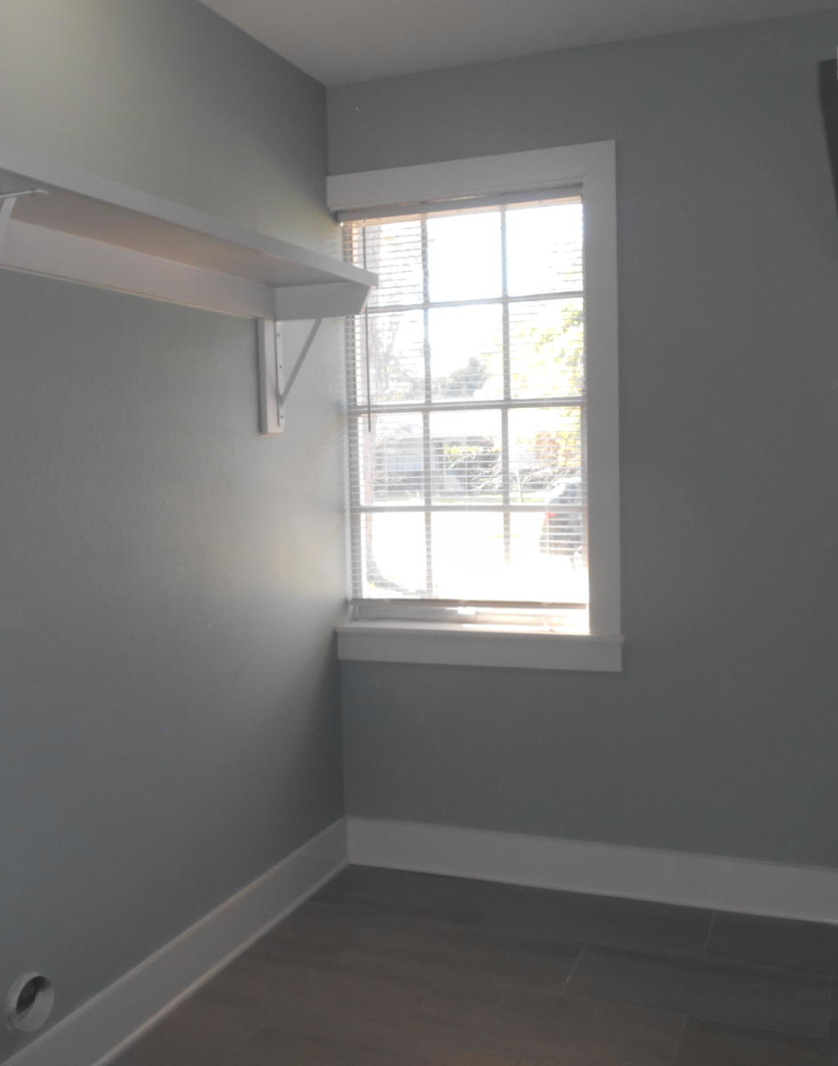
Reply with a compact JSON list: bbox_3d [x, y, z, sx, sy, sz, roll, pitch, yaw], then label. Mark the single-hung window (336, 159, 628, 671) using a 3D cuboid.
[{"bbox_3d":[0.157,-0.342,3.174,0.892,1.483,0.123,0,5,22],"label":"single-hung window"}]

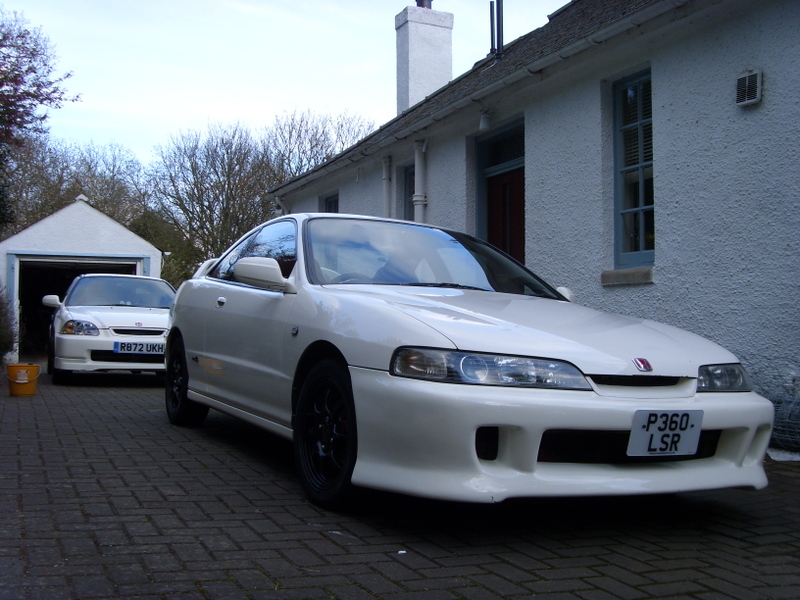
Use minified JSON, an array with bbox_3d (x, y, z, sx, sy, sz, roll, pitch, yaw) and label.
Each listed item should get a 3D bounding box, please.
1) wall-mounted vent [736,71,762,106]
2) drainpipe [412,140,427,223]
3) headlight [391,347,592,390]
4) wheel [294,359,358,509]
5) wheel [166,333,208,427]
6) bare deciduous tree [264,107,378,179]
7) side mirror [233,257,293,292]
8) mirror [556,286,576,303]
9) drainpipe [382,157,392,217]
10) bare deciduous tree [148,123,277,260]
[{"bbox_3d":[2.288,-1.384,4.689,0.060,0.215,0.190,2,-3,-29],"label":"wall-mounted vent"},{"bbox_3d":[0.224,-0.365,8.242,0.155,2.951,0.125,2,-3,-29],"label":"drainpipe"},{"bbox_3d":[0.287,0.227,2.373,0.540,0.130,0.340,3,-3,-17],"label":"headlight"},{"bbox_3d":[-0.218,0.503,2.784,0.200,0.580,0.580,4,-4,-29],"label":"wheel"},{"bbox_3d":[-1.494,0.579,5.072,0.200,0.580,0.580,4,-4,-29],"label":"wheel"},{"bbox_3d":[-2.836,-2.463,25.788,4.500,8.840,4.500,0,-3,0],"label":"bare deciduous tree"},{"bbox_3d":[-0.617,-0.112,3.265,0.230,0.155,0.170,4,-4,-29],"label":"side mirror"},{"bbox_3d":[0.958,-0.001,4.140,0.230,0.155,0.170,4,-4,-29],"label":"mirror"},{"bbox_3d":[-0.168,-0.333,8.971,0.125,2.935,0.095,2,-3,-29],"label":"drainpipe"},{"bbox_3d":[-6.039,-1.986,22.825,4.200,7.305,4.200,0,-3,0],"label":"bare deciduous tree"}]

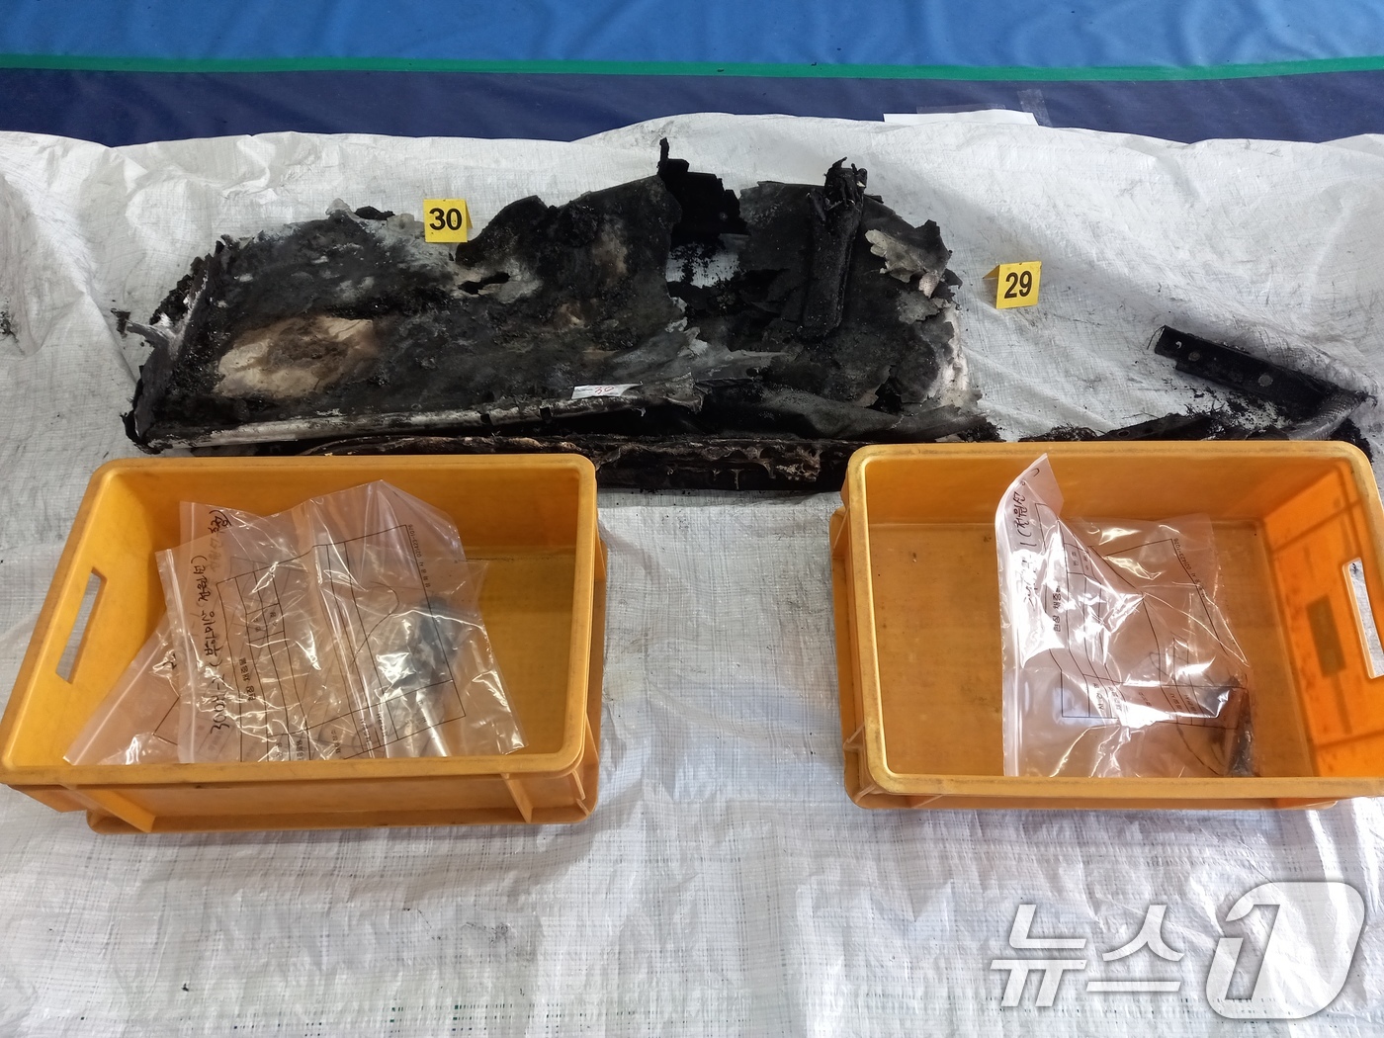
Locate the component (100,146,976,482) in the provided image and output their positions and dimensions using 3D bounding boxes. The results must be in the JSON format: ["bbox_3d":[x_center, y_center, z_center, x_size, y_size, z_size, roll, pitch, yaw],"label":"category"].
[{"bbox_3d":[-0.188,-0.297,1.413,1.100,0.145,0.510,0,58,0],"label":"component"}]

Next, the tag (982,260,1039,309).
[{"bbox_3d":[0.488,-0.364,1.508,0.065,0.058,0.066,-7,58,-5],"label":"tag"}]

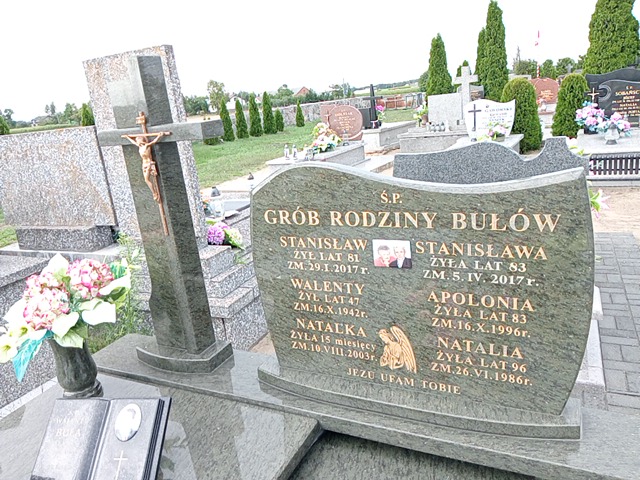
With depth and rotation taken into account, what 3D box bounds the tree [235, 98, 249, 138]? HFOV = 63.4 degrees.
[{"bbox_3d":[-3.783,-5.820,24.885,0.631,1.858,0.631,-6,15,0],"label":"tree"}]

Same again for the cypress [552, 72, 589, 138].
[{"bbox_3d":[6.125,-3.300,12.643,0.918,1.490,0.918,-6,15,0],"label":"cypress"}]

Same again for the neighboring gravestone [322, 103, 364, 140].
[{"bbox_3d":[0.513,-2.894,12.824,1.130,0.880,0.160,2,18,29],"label":"neighboring gravestone"}]

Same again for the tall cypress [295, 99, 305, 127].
[{"bbox_3d":[-1.155,-7.323,29.923,0.524,1.548,0.524,-6,15,0],"label":"tall cypress"}]

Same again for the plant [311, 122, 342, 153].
[{"bbox_3d":[0.091,-2.328,11.727,0.660,0.600,0.580,2,18,29],"label":"plant"}]

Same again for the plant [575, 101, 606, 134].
[{"bbox_3d":[4.586,-2.065,8.777,0.510,0.530,0.450,1,17,25],"label":"plant"}]

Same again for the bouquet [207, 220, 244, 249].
[{"bbox_3d":[-0.734,-0.031,4.000,0.270,0.230,0.230,1,17,25],"label":"bouquet"}]

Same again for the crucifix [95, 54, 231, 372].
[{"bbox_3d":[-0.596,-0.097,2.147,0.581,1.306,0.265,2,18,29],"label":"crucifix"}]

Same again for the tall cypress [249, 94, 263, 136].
[{"bbox_3d":[-2.956,-5.627,23.310,0.520,1.916,0.520,-6,16,2],"label":"tall cypress"}]

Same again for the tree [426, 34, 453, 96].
[{"bbox_3d":[3.835,-4.963,16.597,0.870,3.054,0.870,-6,15,0],"label":"tree"}]

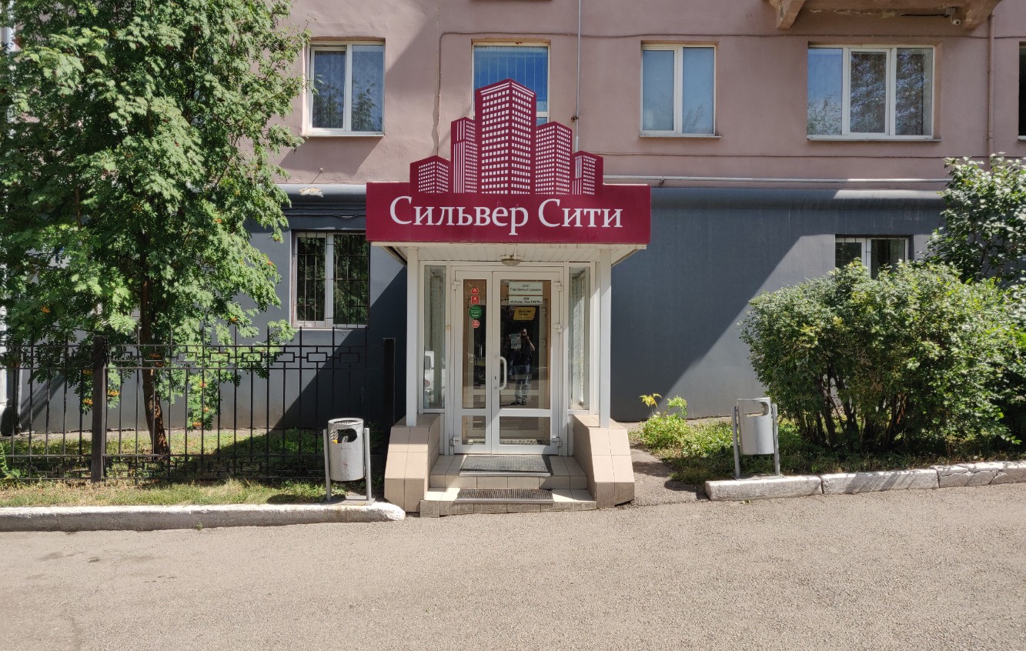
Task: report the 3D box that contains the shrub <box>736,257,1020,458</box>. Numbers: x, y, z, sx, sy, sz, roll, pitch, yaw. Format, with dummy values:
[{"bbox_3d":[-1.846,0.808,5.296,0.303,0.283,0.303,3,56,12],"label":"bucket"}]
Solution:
[{"bbox_3d":[4.005,0.368,8.200,2.850,2.030,1.850,1,0,1],"label":"shrub"}]

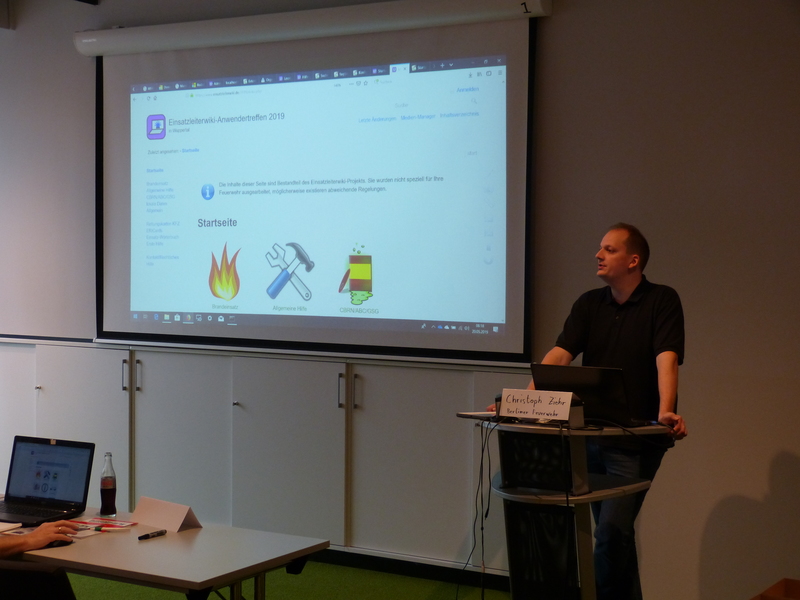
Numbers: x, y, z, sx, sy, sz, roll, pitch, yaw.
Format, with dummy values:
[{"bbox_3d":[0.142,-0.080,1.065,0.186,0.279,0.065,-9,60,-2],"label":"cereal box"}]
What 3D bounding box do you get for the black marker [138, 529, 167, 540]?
[{"bbox_3d":[-0.895,0.853,4.691,0.018,0.018,0.137,2,3,35],"label":"black marker"}]

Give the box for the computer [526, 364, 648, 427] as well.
[{"bbox_3d":[0.786,0.379,5.277,0.382,0.234,0.358,2,3,30],"label":"computer"}]

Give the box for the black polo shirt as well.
[{"bbox_3d":[0.950,0.264,5.552,0.530,0.700,0.340,2,3,30],"label":"black polo shirt"}]

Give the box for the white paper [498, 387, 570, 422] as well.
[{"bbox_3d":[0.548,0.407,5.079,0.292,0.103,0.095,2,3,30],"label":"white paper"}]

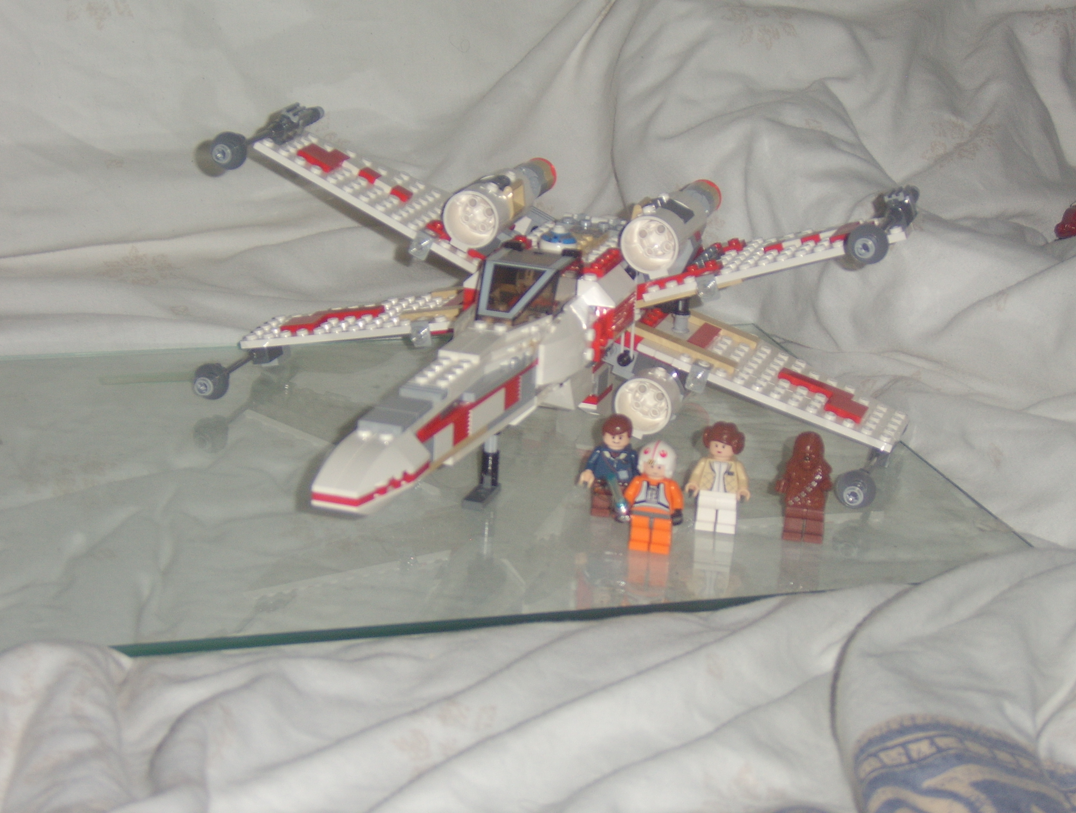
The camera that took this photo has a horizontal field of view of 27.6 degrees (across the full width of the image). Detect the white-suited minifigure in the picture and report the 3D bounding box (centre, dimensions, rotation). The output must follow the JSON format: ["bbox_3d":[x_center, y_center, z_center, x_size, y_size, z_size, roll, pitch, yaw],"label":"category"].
[{"bbox_3d":[0.069,0.027,0.835,0.025,0.042,0.016,5,19,5],"label":"white-suited minifigure"}]

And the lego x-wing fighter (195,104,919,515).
[{"bbox_3d":[-0.014,-0.024,0.835,0.289,0.119,0.325,9,19,16],"label":"lego x-wing fighter"}]

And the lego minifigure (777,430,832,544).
[{"bbox_3d":[0.101,0.030,0.831,0.022,0.042,0.015,5,19,3],"label":"lego minifigure"}]

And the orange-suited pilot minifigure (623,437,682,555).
[{"bbox_3d":[0.043,0.033,0.813,0.024,0.042,0.016,6,19,7],"label":"orange-suited pilot minifigure"}]

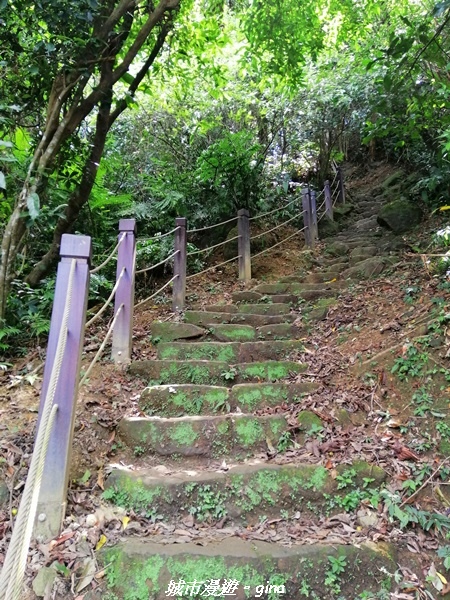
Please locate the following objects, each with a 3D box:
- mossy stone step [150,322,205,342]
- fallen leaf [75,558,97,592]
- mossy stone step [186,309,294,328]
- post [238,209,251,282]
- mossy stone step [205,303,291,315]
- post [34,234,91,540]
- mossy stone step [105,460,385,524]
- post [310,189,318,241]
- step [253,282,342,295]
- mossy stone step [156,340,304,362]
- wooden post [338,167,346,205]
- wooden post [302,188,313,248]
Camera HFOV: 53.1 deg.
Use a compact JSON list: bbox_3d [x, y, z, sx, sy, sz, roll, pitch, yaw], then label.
[{"bbox_3d":[-0.393,0.328,3.874,0.450,0.170,0.320,-1,-19,0],"label":"mossy stone step"},{"bbox_3d":[-0.385,0.769,1.262,0.045,0.015,0.111,3,18,14],"label":"fallen leaf"},{"bbox_3d":[0.131,0.243,4.543,1.076,0.150,0.320,1,-16,-4],"label":"mossy stone step"},{"bbox_3d":[0.256,-0.697,5.629,0.108,1.000,0.108,-17,-24,38],"label":"post"},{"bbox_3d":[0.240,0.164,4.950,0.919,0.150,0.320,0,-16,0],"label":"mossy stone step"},{"bbox_3d":[-0.603,0.282,1.697,0.120,1.092,0.120,4,-16,-9],"label":"post"},{"bbox_3d":[0.076,0.779,1.810,1.050,0.200,0.300,-1,-19,0],"label":"mossy stone step"},{"bbox_3d":[1.687,-1.578,8.546,0.120,1.034,0.120,-4,-16,18],"label":"post"},{"bbox_3d":[0.855,-0.063,5.430,1.050,0.165,0.330,-1,-19,0],"label":"step"},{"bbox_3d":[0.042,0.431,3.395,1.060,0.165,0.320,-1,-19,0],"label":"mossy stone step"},{"bbox_3d":[2.668,-2.612,10.346,0.110,1.000,0.110,14,-24,-37],"label":"wooden post"},{"bbox_3d":[1.349,-1.328,7.385,0.120,1.046,0.120,-10,-18,31],"label":"wooden post"}]

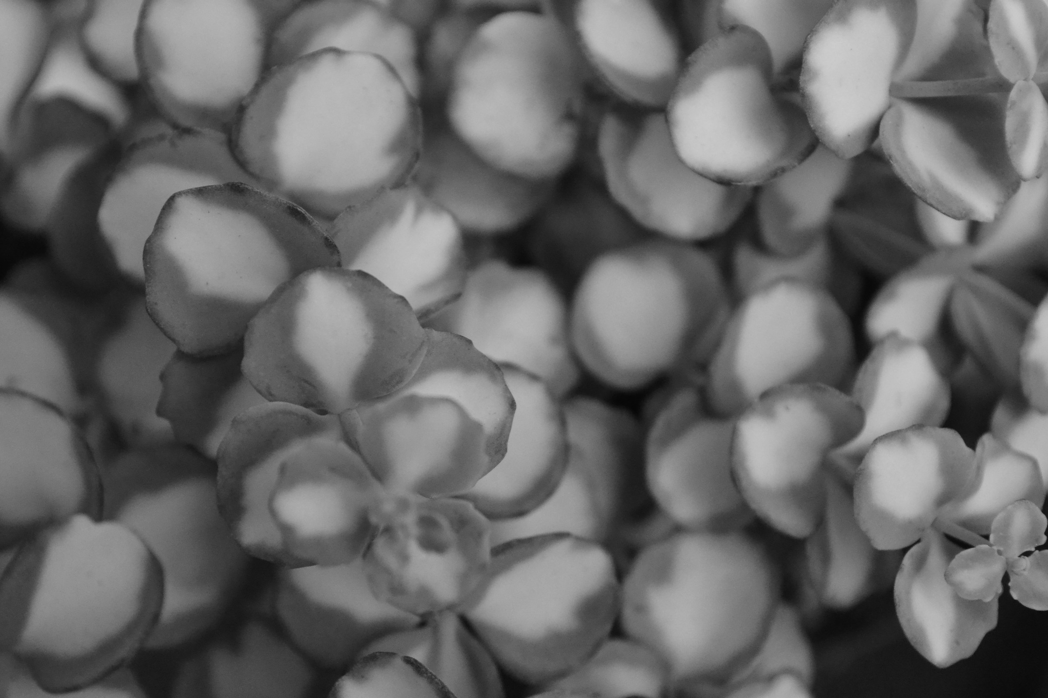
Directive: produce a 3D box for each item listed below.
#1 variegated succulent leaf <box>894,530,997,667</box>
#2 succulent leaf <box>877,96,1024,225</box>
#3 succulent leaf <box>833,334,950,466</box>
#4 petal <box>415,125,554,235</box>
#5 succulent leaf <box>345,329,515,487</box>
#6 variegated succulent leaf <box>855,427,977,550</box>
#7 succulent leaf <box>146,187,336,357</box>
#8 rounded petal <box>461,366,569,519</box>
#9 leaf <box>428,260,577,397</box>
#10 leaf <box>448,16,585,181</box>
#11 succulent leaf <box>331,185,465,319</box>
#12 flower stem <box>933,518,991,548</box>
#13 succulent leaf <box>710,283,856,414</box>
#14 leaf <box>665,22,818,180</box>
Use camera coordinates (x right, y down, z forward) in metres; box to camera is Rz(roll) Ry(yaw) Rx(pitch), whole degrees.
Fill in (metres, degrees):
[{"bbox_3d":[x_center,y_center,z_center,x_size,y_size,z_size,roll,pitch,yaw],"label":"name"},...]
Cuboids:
[{"bbox_3d":[0.052,0.031,0.292,0.013,0.018,0.004,-3,11,0],"label":"variegated succulent leaf"},{"bbox_3d":[0.054,-0.024,0.302,0.020,0.015,0.006,49,17,-7],"label":"succulent leaf"},{"bbox_3d":[0.047,0.007,0.308,0.013,0.004,0.020,34,73,-10],"label":"succulent leaf"},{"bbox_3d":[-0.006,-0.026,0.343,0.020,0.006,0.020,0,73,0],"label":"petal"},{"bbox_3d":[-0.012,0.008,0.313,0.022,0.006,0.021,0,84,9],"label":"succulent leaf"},{"bbox_3d":[0.045,0.016,0.272,0.015,0.015,0.005,-39,20,-11],"label":"variegated succulent leaf"},{"bbox_3d":[-0.034,-0.010,0.290,0.024,0.005,0.022,27,90,11],"label":"succulent leaf"},{"bbox_3d":[-0.004,0.012,0.303,0.022,0.020,0.005,-14,6,-14],"label":"rounded petal"},{"bbox_3d":[-0.003,-0.003,0.318,0.019,0.005,0.020,45,80,2],"label":"leaf"},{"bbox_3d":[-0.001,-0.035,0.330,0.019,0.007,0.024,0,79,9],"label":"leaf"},{"bbox_3d":[-0.016,-0.012,0.309,0.018,0.005,0.018,-41,91,-18],"label":"succulent leaf"},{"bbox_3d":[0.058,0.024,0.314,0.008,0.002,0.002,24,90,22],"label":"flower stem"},{"bbox_3d":[0.035,0.000,0.330,0.020,0.006,0.020,0,79,6],"label":"succulent leaf"},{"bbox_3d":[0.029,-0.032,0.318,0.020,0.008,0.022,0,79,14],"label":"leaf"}]

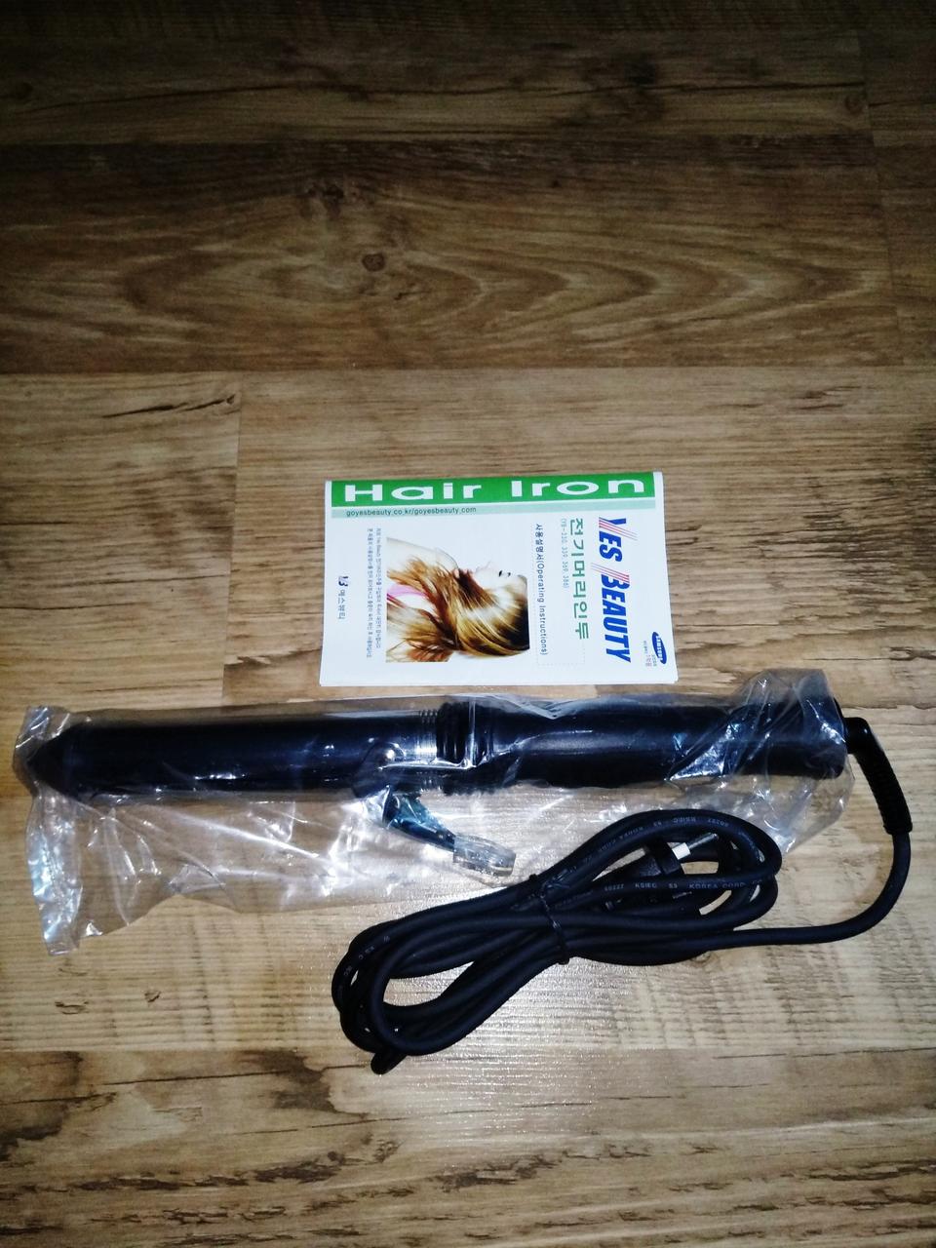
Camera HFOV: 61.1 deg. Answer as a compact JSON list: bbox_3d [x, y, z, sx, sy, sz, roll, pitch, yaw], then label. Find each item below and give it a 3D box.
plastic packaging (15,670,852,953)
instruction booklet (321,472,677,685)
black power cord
[{"bbox_3d":[-0.015,0.074,0.332,0.361,0.040,0.104,-4,78,0],"label":"plastic packaging"},{"bbox_3d":[0.013,-0.022,0.371,0.163,0.003,0.101,-1,78,0],"label":"instruction booklet"},{"bbox_3d":[0.069,0.120,0.327,0.255,0.030,0.084,-20,79,-4],"label":"black power cord"}]

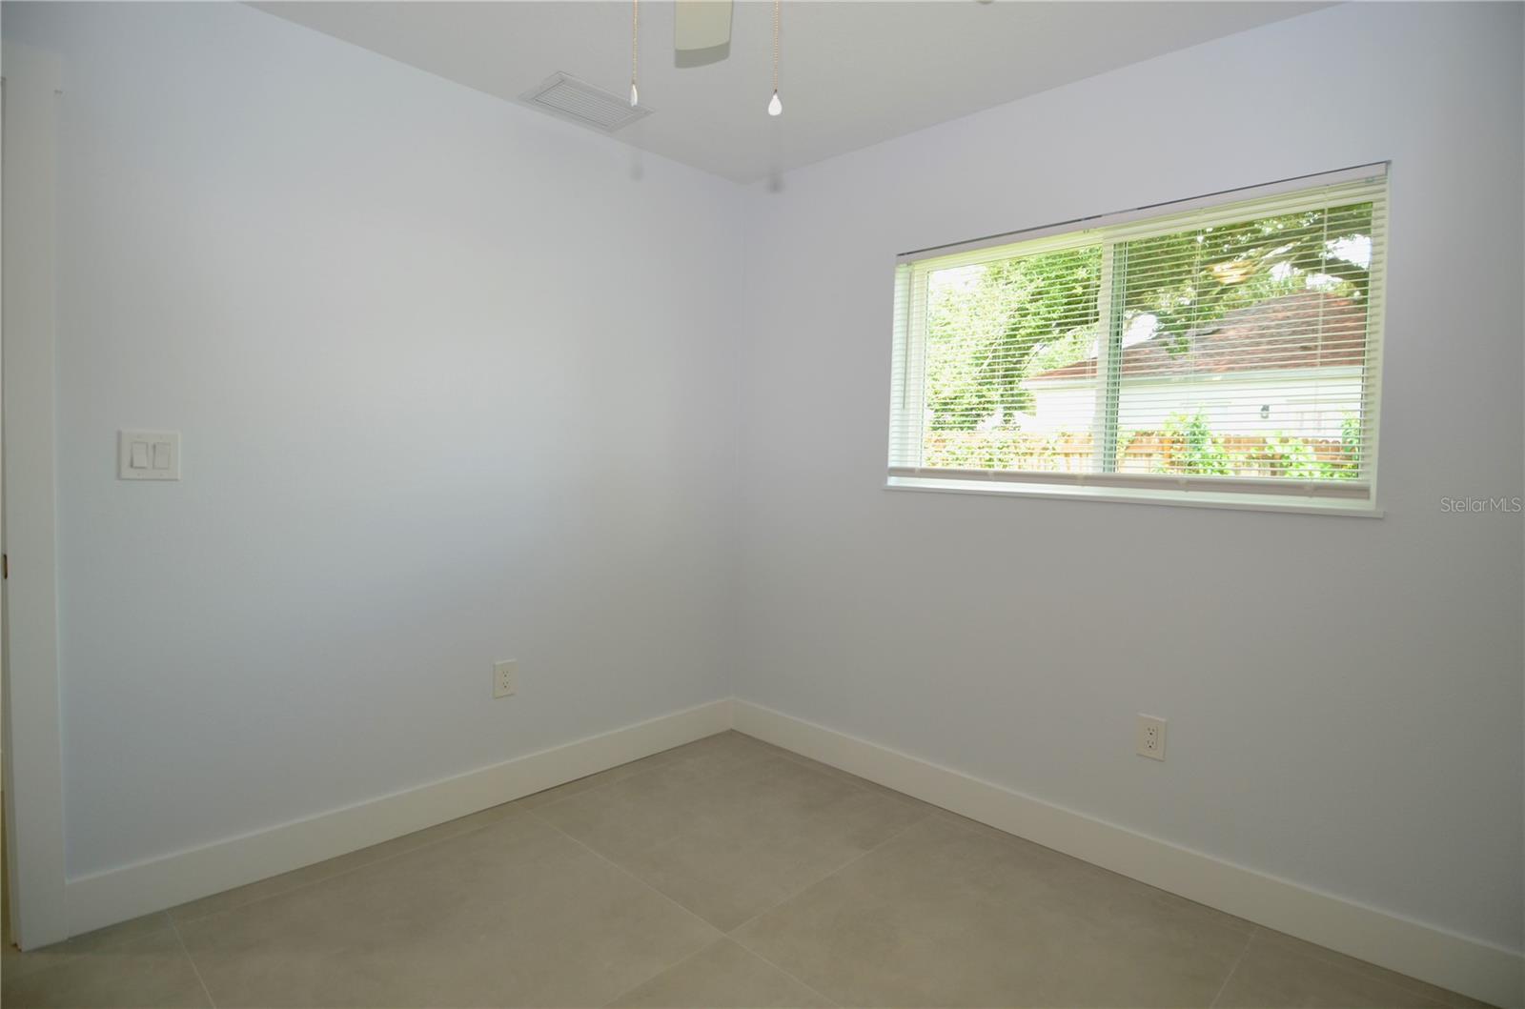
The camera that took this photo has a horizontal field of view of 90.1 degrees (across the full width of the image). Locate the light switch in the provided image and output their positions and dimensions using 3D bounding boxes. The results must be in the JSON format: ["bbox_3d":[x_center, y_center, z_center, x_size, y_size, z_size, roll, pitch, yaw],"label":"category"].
[{"bbox_3d":[-1.560,-0.124,1.937,0.012,0.125,0.125,4,4,44],"label":"light switch"}]

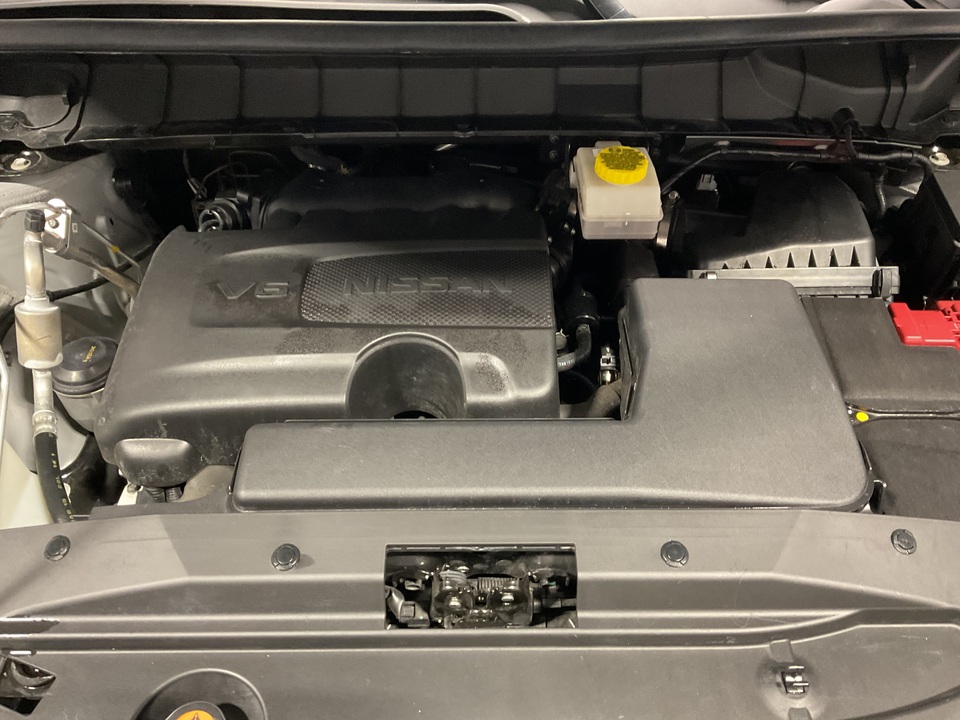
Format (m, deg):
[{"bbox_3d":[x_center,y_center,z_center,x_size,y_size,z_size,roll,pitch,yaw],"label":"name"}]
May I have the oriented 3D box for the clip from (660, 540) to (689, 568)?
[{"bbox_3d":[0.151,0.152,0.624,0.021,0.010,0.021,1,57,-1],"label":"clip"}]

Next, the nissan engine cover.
[{"bbox_3d":[-0.141,-0.023,0.826,0.420,0.125,0.280,0,52,0],"label":"nissan engine cover"}]

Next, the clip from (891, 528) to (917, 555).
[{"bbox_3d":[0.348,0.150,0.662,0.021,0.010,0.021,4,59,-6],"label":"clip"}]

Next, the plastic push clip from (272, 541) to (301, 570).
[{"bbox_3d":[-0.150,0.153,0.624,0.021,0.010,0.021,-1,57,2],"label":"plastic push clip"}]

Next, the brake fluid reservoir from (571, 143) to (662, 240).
[{"bbox_3d":[0.148,-0.186,0.896,0.092,0.085,0.088,0,45,0],"label":"brake fluid reservoir"}]

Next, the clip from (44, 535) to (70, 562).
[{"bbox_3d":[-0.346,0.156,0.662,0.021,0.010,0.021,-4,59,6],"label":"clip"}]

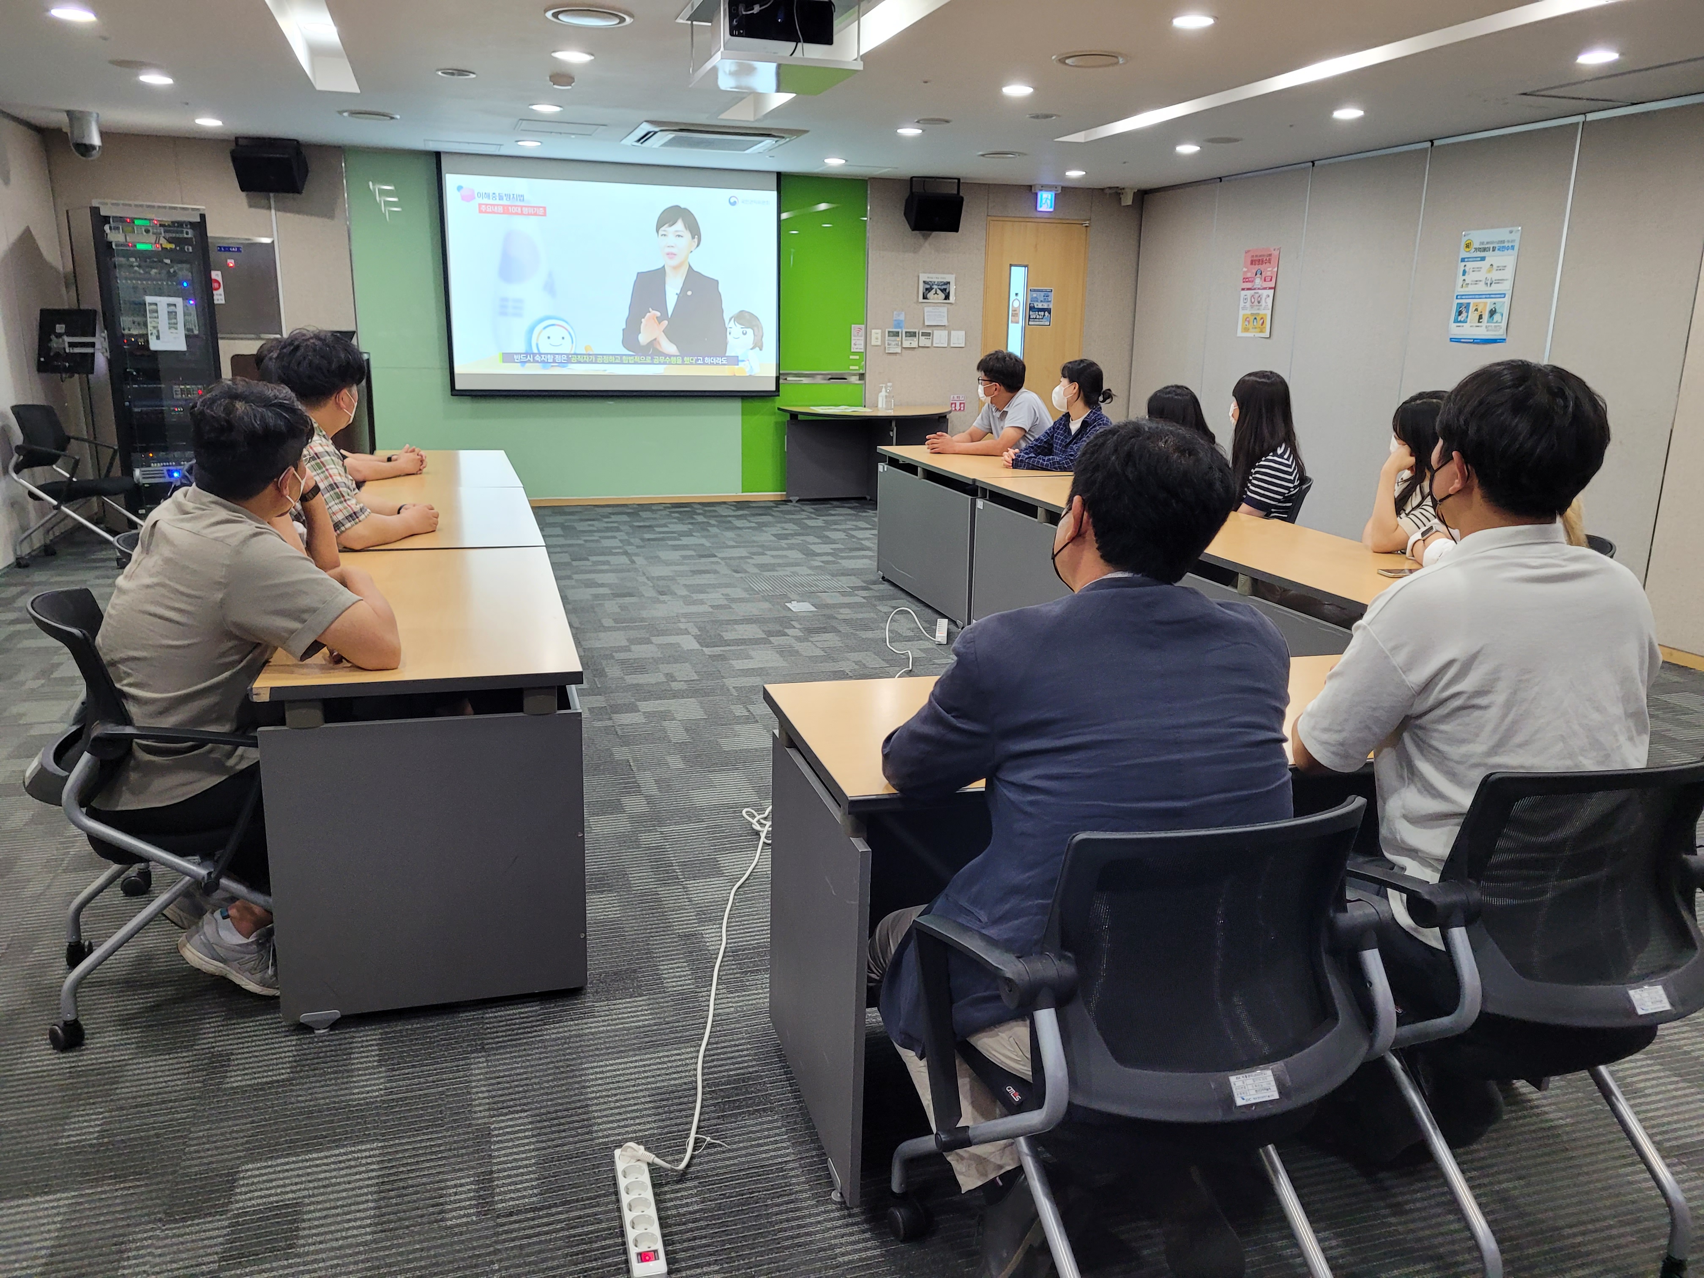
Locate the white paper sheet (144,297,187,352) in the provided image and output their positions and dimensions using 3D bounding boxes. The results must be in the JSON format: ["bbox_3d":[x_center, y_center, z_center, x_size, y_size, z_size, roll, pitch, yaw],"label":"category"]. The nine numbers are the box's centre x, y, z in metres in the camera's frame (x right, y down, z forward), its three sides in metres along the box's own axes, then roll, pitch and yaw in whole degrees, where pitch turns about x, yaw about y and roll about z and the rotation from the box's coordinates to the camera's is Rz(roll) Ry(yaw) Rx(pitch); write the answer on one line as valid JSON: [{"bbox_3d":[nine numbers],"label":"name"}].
[{"bbox_3d":[-4.227,-1.940,7.889,0.207,0.305,0.012,-9,17,-35],"label":"white paper sheet"}]

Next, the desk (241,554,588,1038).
[{"bbox_3d":[-1.046,0.255,3.241,0.600,0.730,1.480,-3,14,-16],"label":"desk"}]

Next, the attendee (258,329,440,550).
[{"bbox_3d":[-1.696,-0.281,4.050,0.800,1.350,0.560,-5,16,-23],"label":"attendee"}]

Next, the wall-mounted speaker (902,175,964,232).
[{"bbox_3d":[0.600,-3.229,9.533,0.380,0.400,0.280,-3,15,-16],"label":"wall-mounted speaker"}]

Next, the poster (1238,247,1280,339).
[{"bbox_3d":[2.783,-2.376,8.797,0.020,0.594,0.420,-3,15,-16],"label":"poster"}]

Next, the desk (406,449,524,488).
[{"bbox_3d":[-1.894,-0.444,6.000,0.600,0.730,1.500,-3,14,-16],"label":"desk"}]

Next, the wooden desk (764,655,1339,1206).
[{"bbox_3d":[0.583,0.491,2.491,1.410,0.735,0.610,-3,15,-16],"label":"wooden desk"}]

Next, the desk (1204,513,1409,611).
[{"bbox_3d":[1.508,0.134,3.996,0.610,0.735,1.410,-3,15,-16],"label":"desk"}]

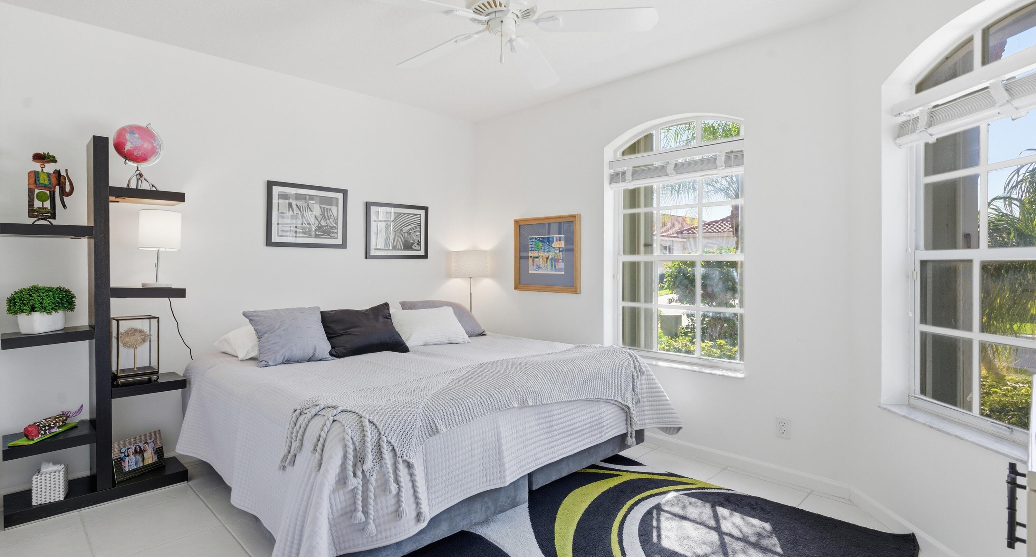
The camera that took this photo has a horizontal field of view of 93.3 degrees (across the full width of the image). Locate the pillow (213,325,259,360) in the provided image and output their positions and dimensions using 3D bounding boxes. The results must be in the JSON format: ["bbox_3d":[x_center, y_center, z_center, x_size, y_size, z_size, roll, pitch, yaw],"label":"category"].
[{"bbox_3d":[-1.503,0.373,3.092,0.640,0.190,0.420,-1,1,-44],"label":"pillow"}]

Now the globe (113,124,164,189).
[{"bbox_3d":[-2.054,-0.653,2.645,0.240,0.370,0.230,-1,1,-44],"label":"globe"}]

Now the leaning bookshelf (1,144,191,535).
[{"bbox_3d":[-2.152,0.205,2.541,0.690,1.830,0.280,-1,1,-44],"label":"leaning bookshelf"}]

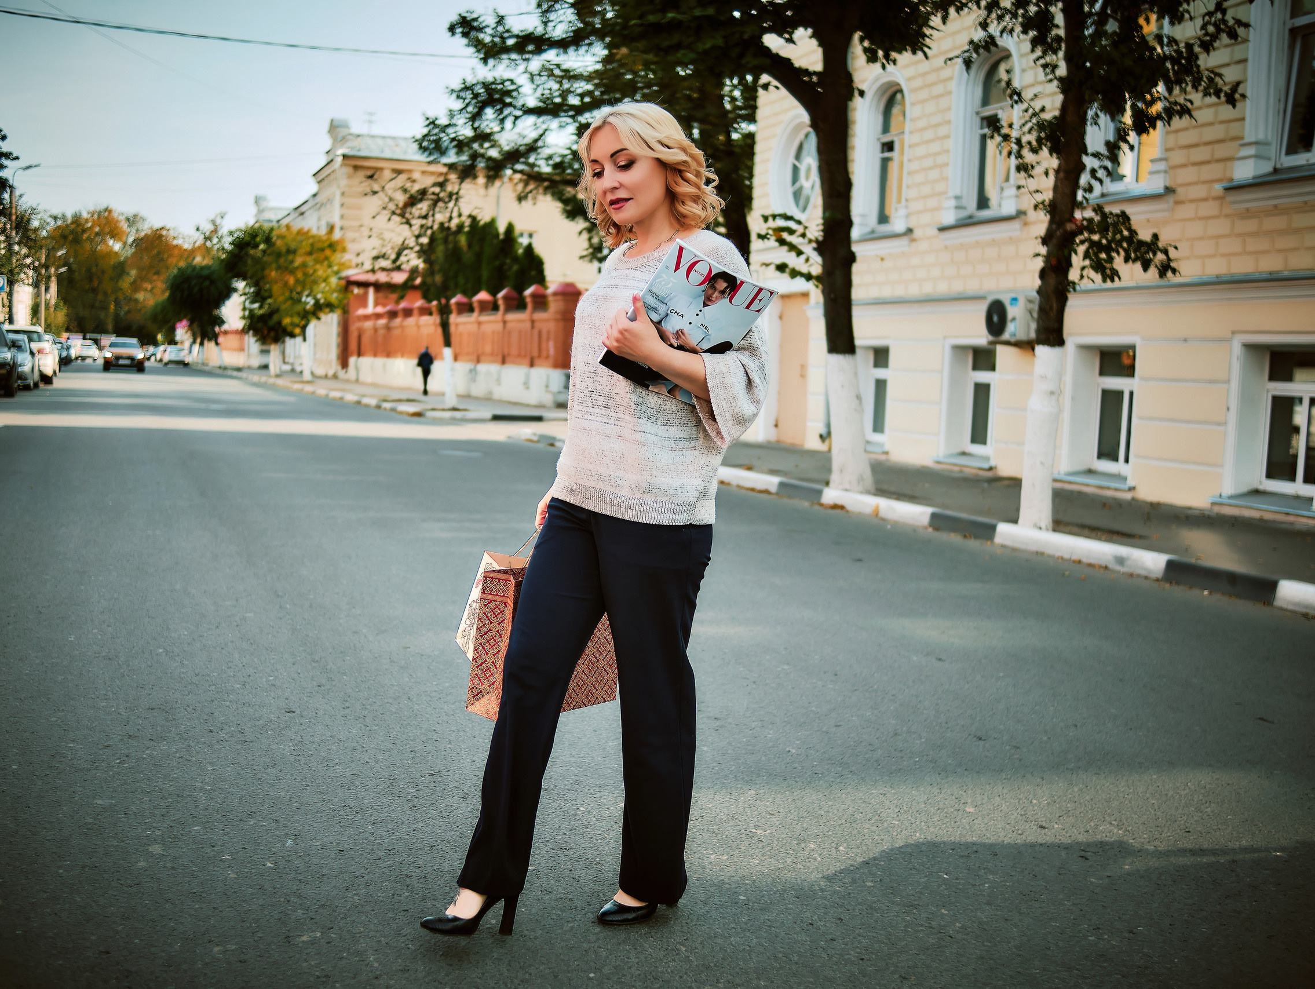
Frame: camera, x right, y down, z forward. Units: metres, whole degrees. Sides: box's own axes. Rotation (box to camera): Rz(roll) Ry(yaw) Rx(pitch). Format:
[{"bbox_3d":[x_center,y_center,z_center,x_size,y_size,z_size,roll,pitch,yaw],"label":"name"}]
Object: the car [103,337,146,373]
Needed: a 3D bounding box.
[{"bbox_3d":[-24.134,-6.309,65.324,1.830,1.530,4.400,1,5,-21],"label":"car"}]

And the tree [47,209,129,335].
[{"bbox_3d":[-53.217,-20.110,135.000,7.600,13.450,8.000,3,5,0],"label":"tree"}]

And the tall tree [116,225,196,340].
[{"bbox_3d":[-46.978,-19.242,135.000,7.490,11.930,8.000,3,5,0],"label":"tall tree"}]

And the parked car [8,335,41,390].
[{"bbox_3d":[-16.670,-3.443,36.606,1.760,1.440,4.400,1,5,-21],"label":"parked car"}]

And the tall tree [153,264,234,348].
[{"bbox_3d":[-27.071,-10.624,84.000,4.790,5.800,5.000,3,5,0],"label":"tall tree"}]

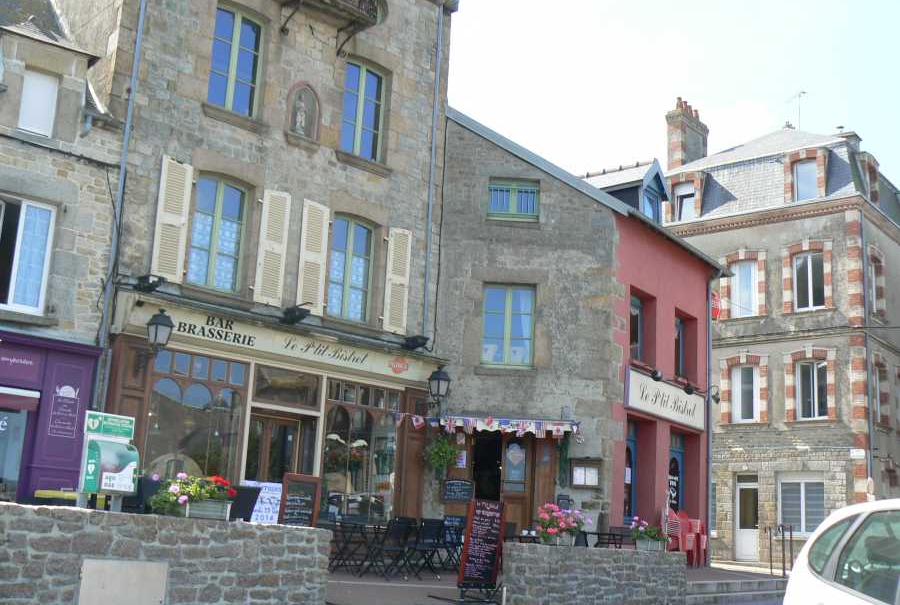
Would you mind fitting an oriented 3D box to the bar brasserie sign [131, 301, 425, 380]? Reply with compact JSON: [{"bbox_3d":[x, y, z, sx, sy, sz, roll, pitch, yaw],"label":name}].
[{"bbox_3d":[-2.526,0.787,18.198,0.180,0.520,6.150,-10,-18,44],"label":"bar brasserie sign"}]

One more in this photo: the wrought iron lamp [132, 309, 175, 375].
[{"bbox_3d":[-4.389,0.584,16.001,0.720,0.950,0.340,-10,-18,44],"label":"wrought iron lamp"}]

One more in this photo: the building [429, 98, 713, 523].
[{"bbox_3d":[2.504,1.092,21.437,5.200,8.100,4.700,2,-14,4],"label":"building"}]

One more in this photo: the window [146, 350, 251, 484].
[{"bbox_3d":[-3.879,1.924,16.871,0.100,2.180,1.730,-10,-18,44],"label":"window"}]

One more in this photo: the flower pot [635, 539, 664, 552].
[{"bbox_3d":[2.789,3.421,15.453,0.240,0.170,0.370,-10,-18,44],"label":"flower pot"}]

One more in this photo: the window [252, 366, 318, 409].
[{"bbox_3d":[-2.705,1.465,18.284,0.100,0.600,1.420,-10,-18,44],"label":"window"}]

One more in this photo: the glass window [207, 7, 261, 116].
[{"bbox_3d":[-3.643,-4.120,18.567,0.100,1.870,1.000,-10,-18,44],"label":"glass window"}]

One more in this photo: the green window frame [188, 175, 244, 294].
[{"bbox_3d":[-3.808,-1.116,17.862,0.100,1.850,1.000,-10,-18,44],"label":"green window frame"}]

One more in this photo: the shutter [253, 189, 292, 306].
[{"bbox_3d":[-2.957,-0.923,18.382,0.050,1.970,0.560,-10,-18,44],"label":"shutter"}]

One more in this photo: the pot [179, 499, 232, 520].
[{"bbox_3d":[-2.414,2.018,10.644,0.540,0.190,0.200,15,-18,-40],"label":"pot"}]

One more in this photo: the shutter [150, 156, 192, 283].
[{"bbox_3d":[-4.067,-1.215,16.046,0.500,1.840,0.050,15,-18,-40],"label":"shutter"}]

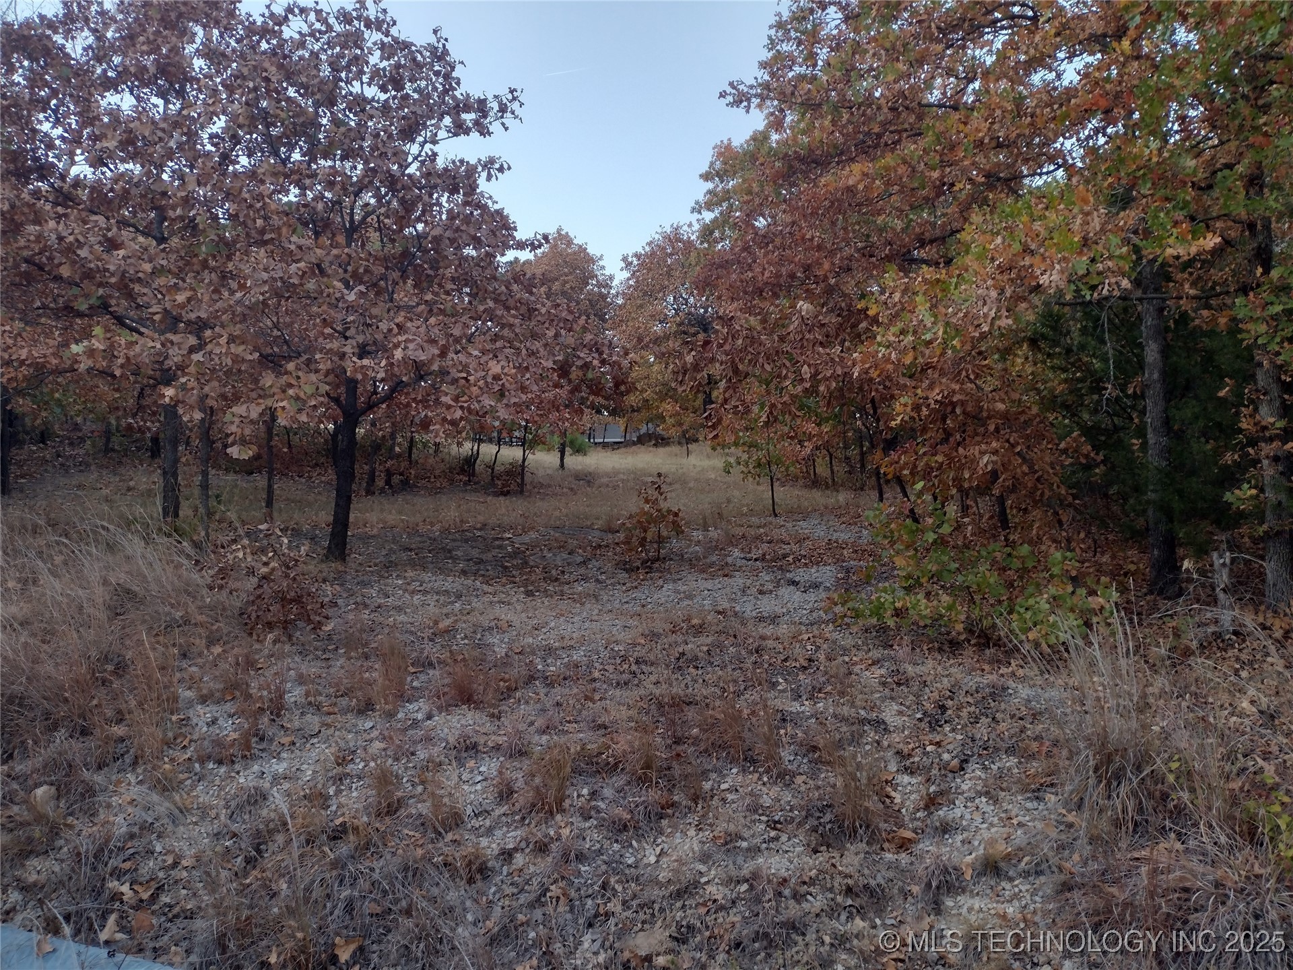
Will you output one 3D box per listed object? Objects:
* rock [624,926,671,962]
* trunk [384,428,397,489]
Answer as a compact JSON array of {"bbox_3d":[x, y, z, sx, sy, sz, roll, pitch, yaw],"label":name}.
[{"bbox_3d":[0.003,1.548,3.400,0.155,0.035,0.140,0,6,0],"label":"rock"},{"bbox_3d":[-5.195,-0.524,20.500,0.150,1.273,0.150,1,0,0],"label":"trunk"}]

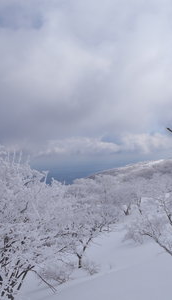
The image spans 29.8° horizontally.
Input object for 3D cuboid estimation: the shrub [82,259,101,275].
[{"bbox_3d":[0.170,3.600,10.000,0.560,0.450,0.500,0,-1,0],"label":"shrub"}]

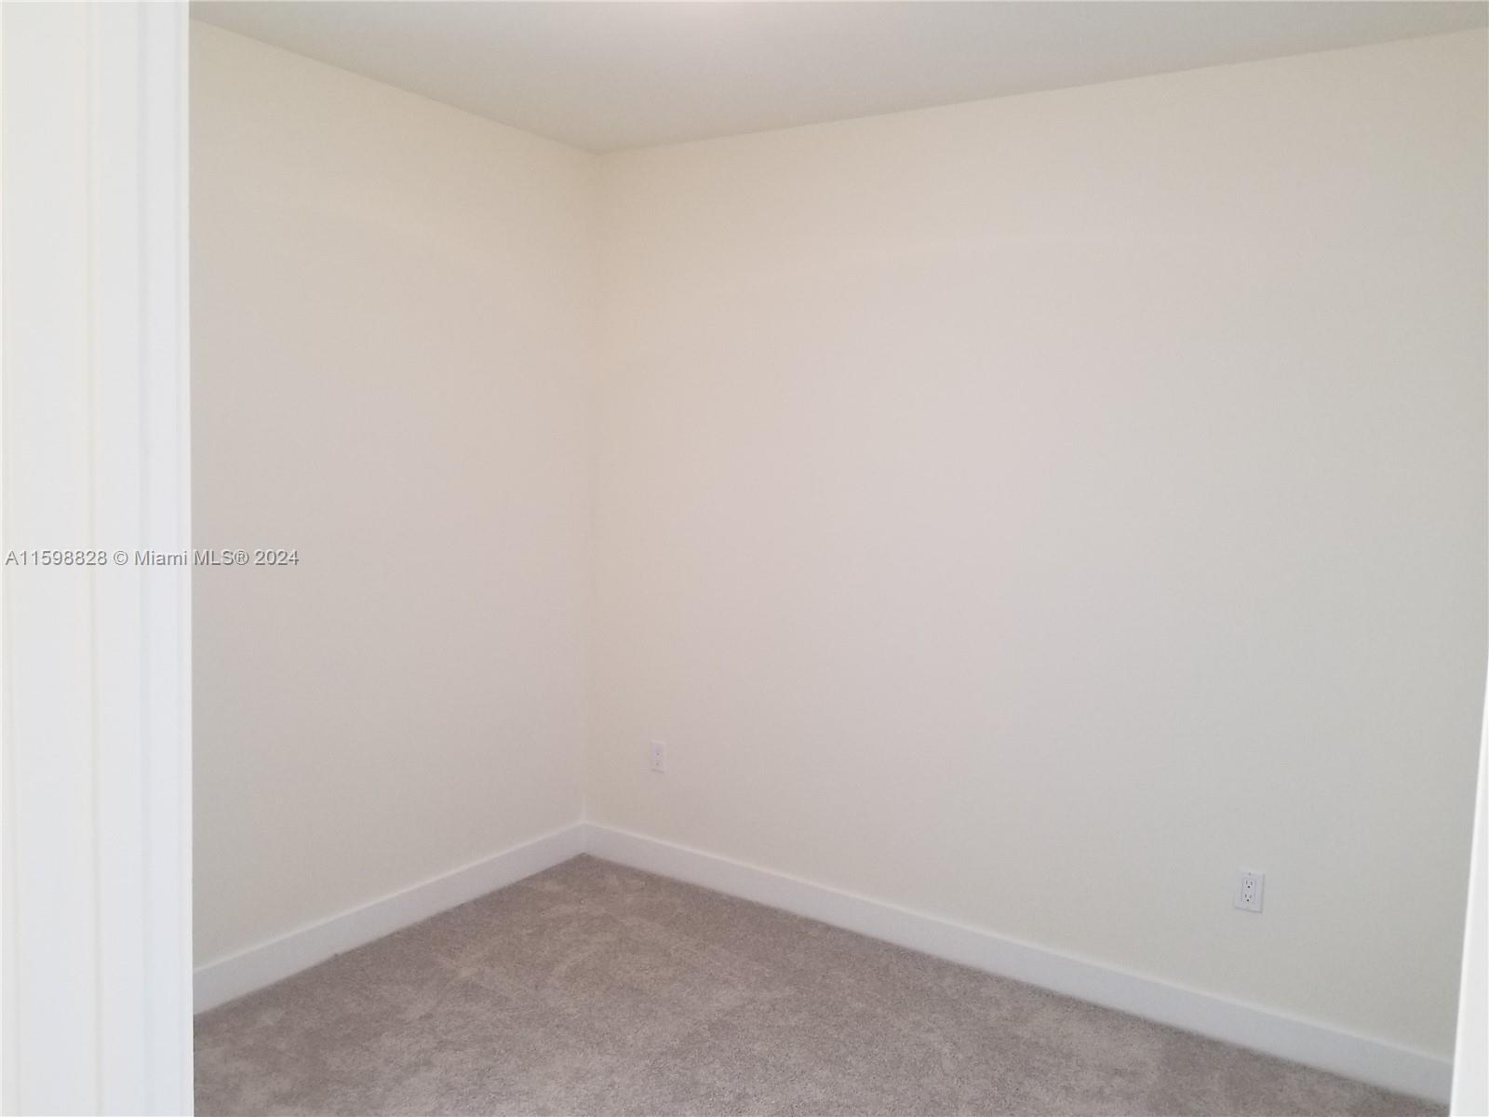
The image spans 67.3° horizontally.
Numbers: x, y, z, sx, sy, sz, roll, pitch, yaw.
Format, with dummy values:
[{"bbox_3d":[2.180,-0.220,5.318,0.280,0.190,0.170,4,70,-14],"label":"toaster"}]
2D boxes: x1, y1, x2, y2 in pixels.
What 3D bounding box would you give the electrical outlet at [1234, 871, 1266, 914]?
[{"bbox_3d":[1.412,0.930,3.130,0.071,0.115,0.011,6,7,33],"label":"electrical outlet"}]

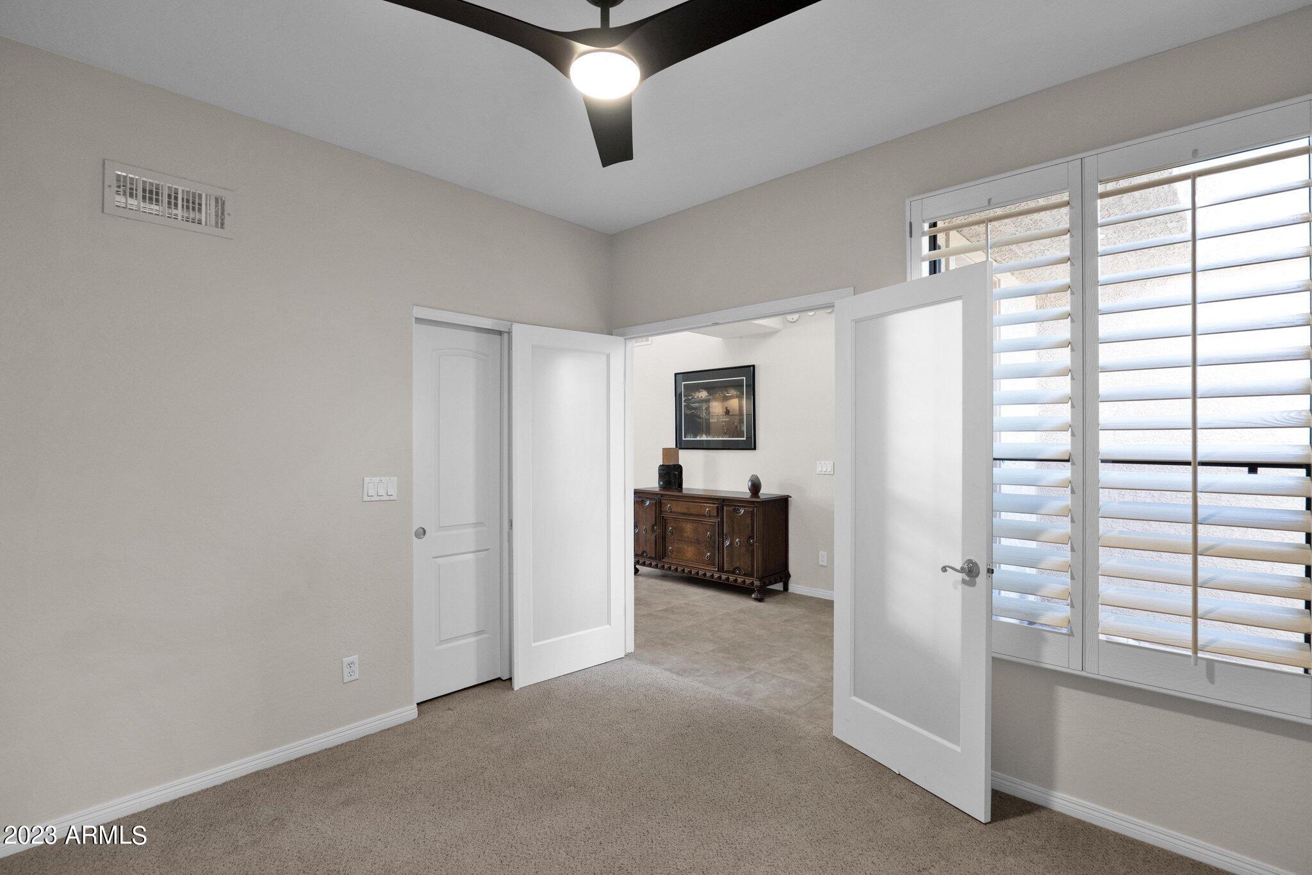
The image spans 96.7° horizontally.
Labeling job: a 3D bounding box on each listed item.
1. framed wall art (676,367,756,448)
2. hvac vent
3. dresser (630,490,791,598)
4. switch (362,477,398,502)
[{"bbox_3d":[0.578,-0.282,5.920,0.993,0.828,0.030,0,0,41],"label":"framed wall art"},{"bbox_3d":[-1.869,-0.912,2.255,0.020,0.198,0.390,0,0,45],"label":"hvac vent"},{"bbox_3d":[0.466,0.980,5.702,1.650,0.875,0.475,0,0,41],"label":"dresser"},{"bbox_3d":[-1.326,0.252,2.814,0.012,0.114,0.160,0,0,45],"label":"switch"}]

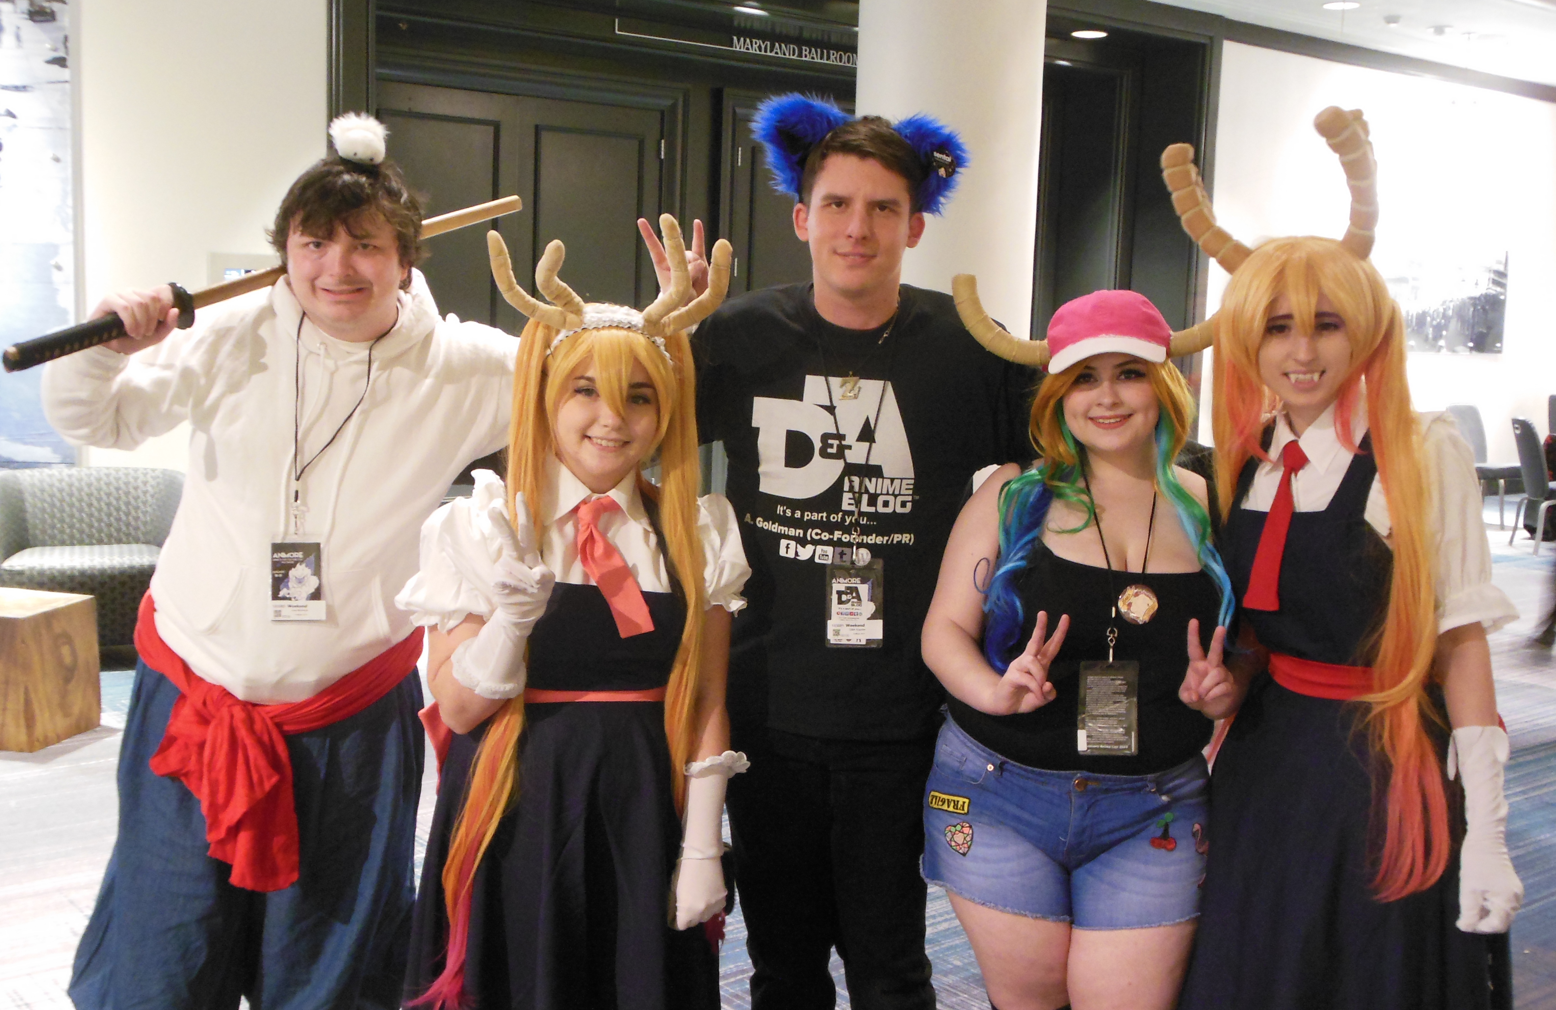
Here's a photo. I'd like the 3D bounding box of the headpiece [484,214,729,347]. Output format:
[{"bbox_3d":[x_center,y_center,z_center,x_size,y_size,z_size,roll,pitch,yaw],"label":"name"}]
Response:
[{"bbox_3d":[-0.205,-0.270,2.090,0.290,0.165,0.130,3,8,-12],"label":"headpiece"}]

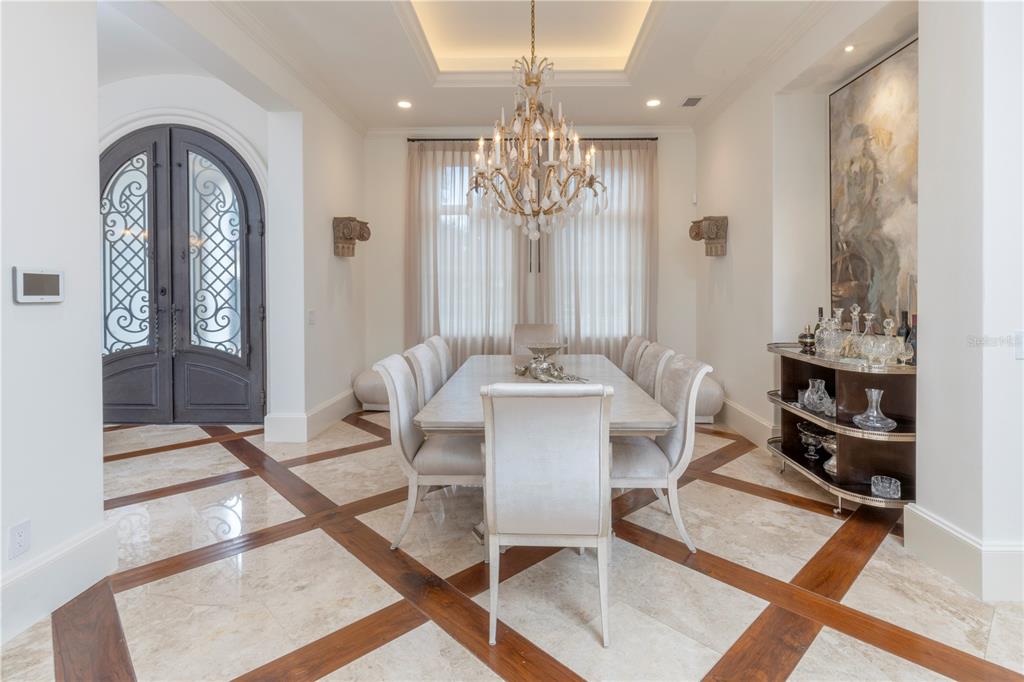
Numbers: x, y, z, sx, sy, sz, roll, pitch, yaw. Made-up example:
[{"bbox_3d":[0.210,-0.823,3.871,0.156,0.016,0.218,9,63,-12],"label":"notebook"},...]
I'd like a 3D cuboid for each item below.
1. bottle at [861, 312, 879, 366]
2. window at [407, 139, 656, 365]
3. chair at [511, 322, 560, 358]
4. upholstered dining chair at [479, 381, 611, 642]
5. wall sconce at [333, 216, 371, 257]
[{"bbox_3d":[2.170,-0.010,2.760,0.098,0.315,0.098,0,5,2],"label":"bottle"},{"bbox_3d":[0.233,-0.949,5.430,2.984,2.937,0.159,0,3,3],"label":"window"},{"bbox_3d":[0.232,0.350,4.420,0.580,0.970,0.650,0,5,2],"label":"chair"},{"bbox_3d":[0.162,0.629,2.020,0.566,1.013,0.655,0,3,3],"label":"upholstered dining chair"},{"bbox_3d":[-1.693,-1.077,4.835,0.248,0.402,0.417,0,3,3],"label":"wall sconce"}]

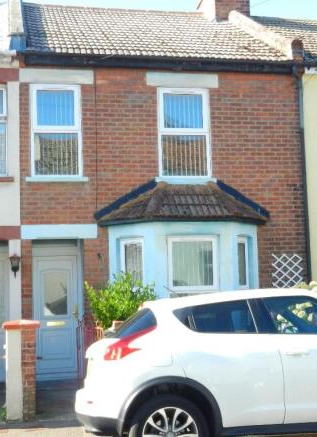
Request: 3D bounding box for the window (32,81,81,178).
[{"bbox_3d":[-1.641,-1.407,10.316,0.822,1.539,0.100,-1,-5,-11],"label":"window"}]

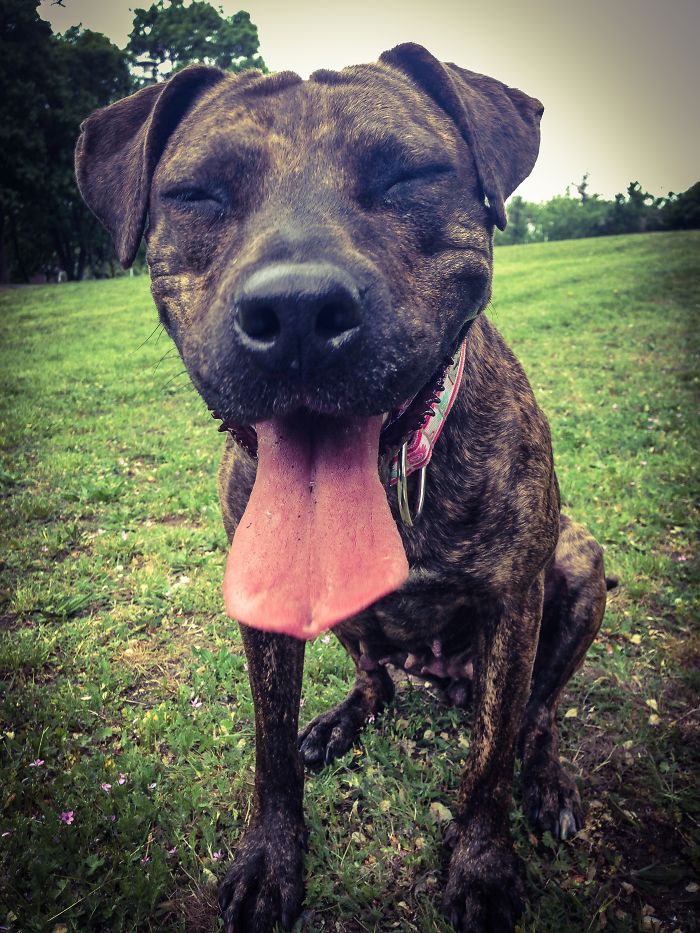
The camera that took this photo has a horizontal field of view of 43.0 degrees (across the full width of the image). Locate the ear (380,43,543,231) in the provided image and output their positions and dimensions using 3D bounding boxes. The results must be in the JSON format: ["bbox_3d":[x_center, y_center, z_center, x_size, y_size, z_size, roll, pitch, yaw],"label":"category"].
[{"bbox_3d":[0.056,-0.161,0.435,0.078,0.090,0.055,-3,11,-7],"label":"ear"}]

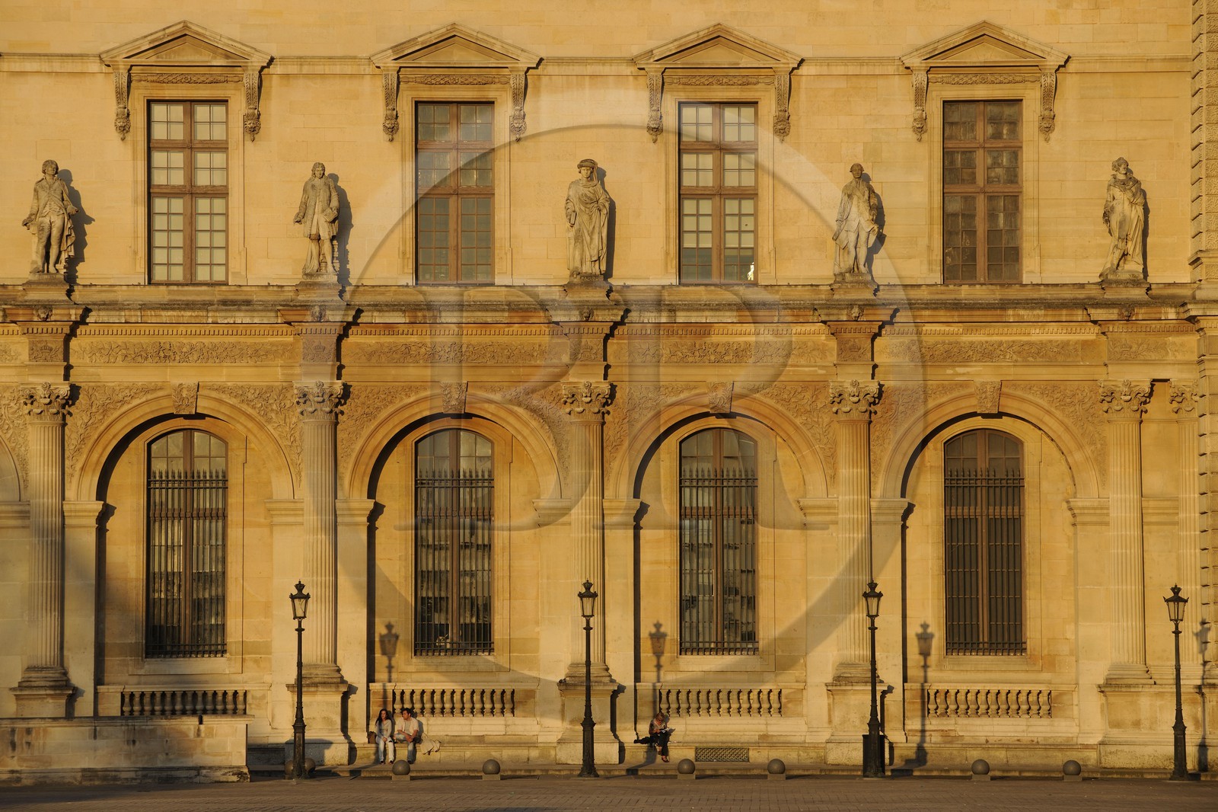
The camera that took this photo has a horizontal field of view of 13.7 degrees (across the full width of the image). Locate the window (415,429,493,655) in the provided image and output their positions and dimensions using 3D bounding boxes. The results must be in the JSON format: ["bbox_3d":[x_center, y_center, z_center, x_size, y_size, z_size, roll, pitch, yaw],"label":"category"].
[{"bbox_3d":[-3.641,3.170,119.100,1.898,5.359,0.200,0,-3,-3],"label":"window"}]

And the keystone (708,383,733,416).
[{"bbox_3d":[2.650,-0.158,120.257,0.586,0.812,0.400,0,-3,0],"label":"keystone"}]

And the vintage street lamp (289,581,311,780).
[{"bbox_3d":[-6.904,6.125,113.347,0.478,4.424,0.480,0,-3,-1],"label":"vintage street lamp"}]

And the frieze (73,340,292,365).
[{"bbox_3d":[-10.035,-1.265,119.423,5.170,0.606,0.150,0,-3,-1],"label":"frieze"}]

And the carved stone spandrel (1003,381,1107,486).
[{"bbox_3d":[10.157,0.628,115.461,2.359,2.379,0.200,0,-3,0],"label":"carved stone spandrel"}]

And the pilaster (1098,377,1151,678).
[{"bbox_3d":[12.322,2.987,120.927,1.284,7.245,0.500,0,-3,-1],"label":"pilaster"}]

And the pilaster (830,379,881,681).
[{"bbox_3d":[5.749,2.895,118.338,1.180,7.034,0.500,0,-3,-3],"label":"pilaster"}]

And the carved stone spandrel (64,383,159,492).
[{"bbox_3d":[-11.294,0.714,115.456,2.207,2.465,0.200,0,-3,0],"label":"carved stone spandrel"}]

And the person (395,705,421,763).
[{"bbox_3d":[-4.686,7.675,118.411,0.644,1.318,0.750,-1,-3,7],"label":"person"}]

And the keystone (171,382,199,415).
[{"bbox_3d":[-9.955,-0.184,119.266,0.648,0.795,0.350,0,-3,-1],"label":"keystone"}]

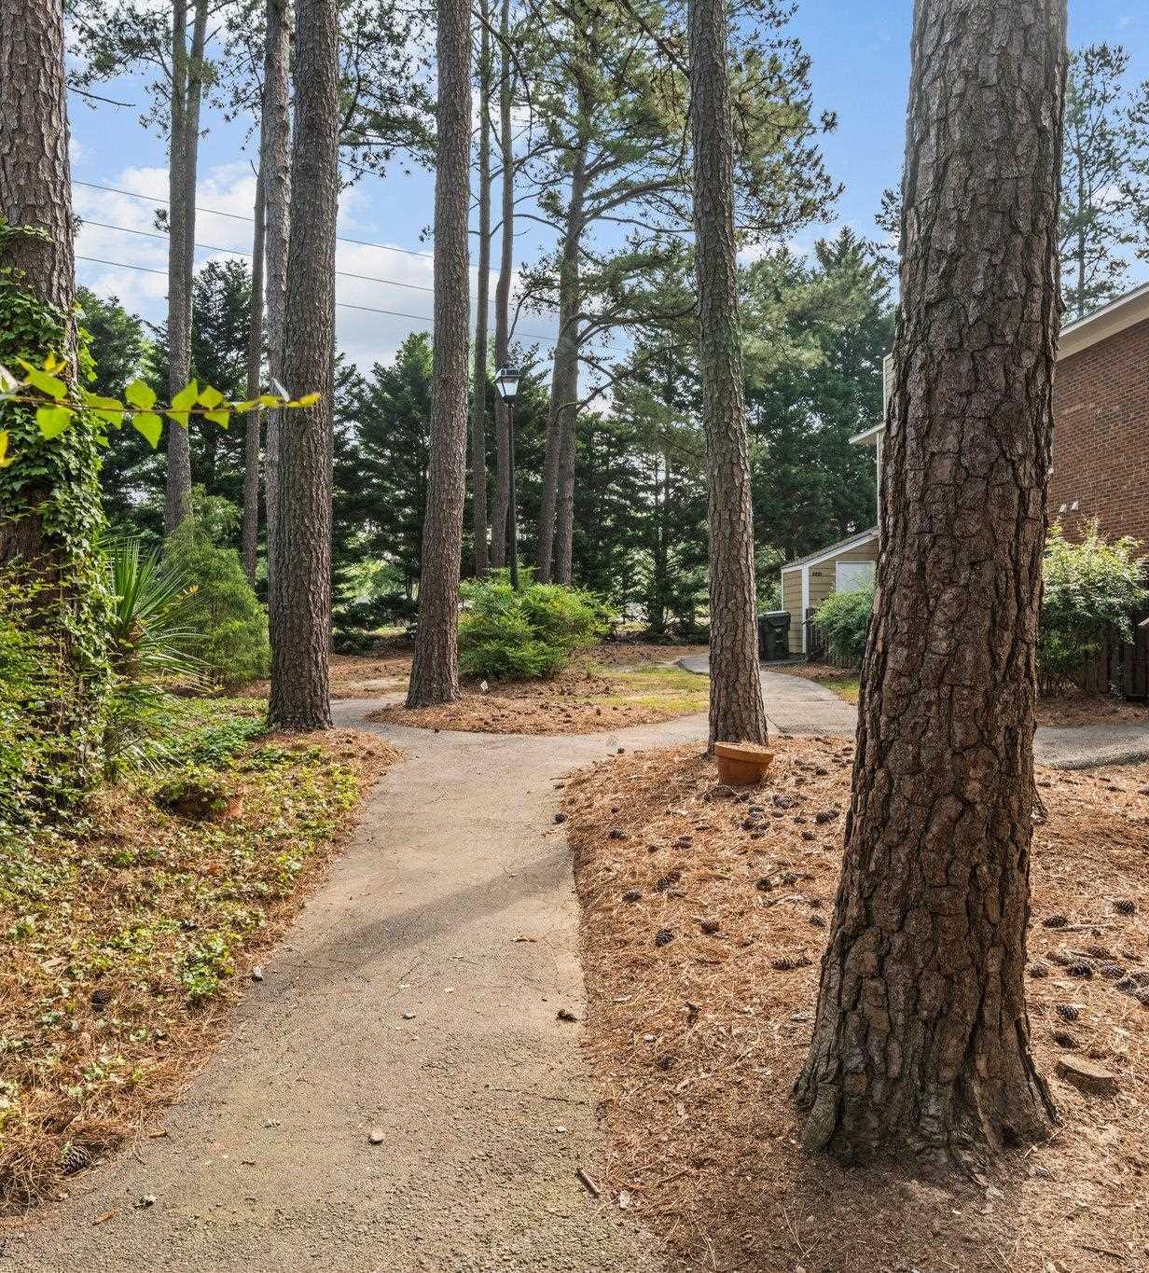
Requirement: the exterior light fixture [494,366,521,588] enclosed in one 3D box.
[{"bbox_3d":[-0.983,-1.848,16.000,0.410,4.929,0.410,0,0,0],"label":"exterior light fixture"}]

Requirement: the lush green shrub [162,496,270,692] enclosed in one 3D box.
[{"bbox_3d":[-5.026,-0.617,14.000,1.900,2.664,1.800,0,0,0],"label":"lush green shrub"}]

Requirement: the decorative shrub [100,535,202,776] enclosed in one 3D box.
[{"bbox_3d":[-3.470,0.136,7.800,1.200,1.821,1.200,0,0,0],"label":"decorative shrub"}]

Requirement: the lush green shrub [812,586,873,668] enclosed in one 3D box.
[{"bbox_3d":[5.650,-0.225,20.800,1.600,1.706,1.500,0,0,0],"label":"lush green shrub"}]

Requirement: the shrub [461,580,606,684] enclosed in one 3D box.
[{"bbox_3d":[-0.841,-0.143,16.000,2.750,1.610,2.400,0,0,0],"label":"shrub"}]

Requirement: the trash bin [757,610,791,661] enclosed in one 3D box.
[{"bbox_3d":[4.513,-0.004,22.500,0.650,1.125,0.780,0,0,0],"label":"trash bin"}]

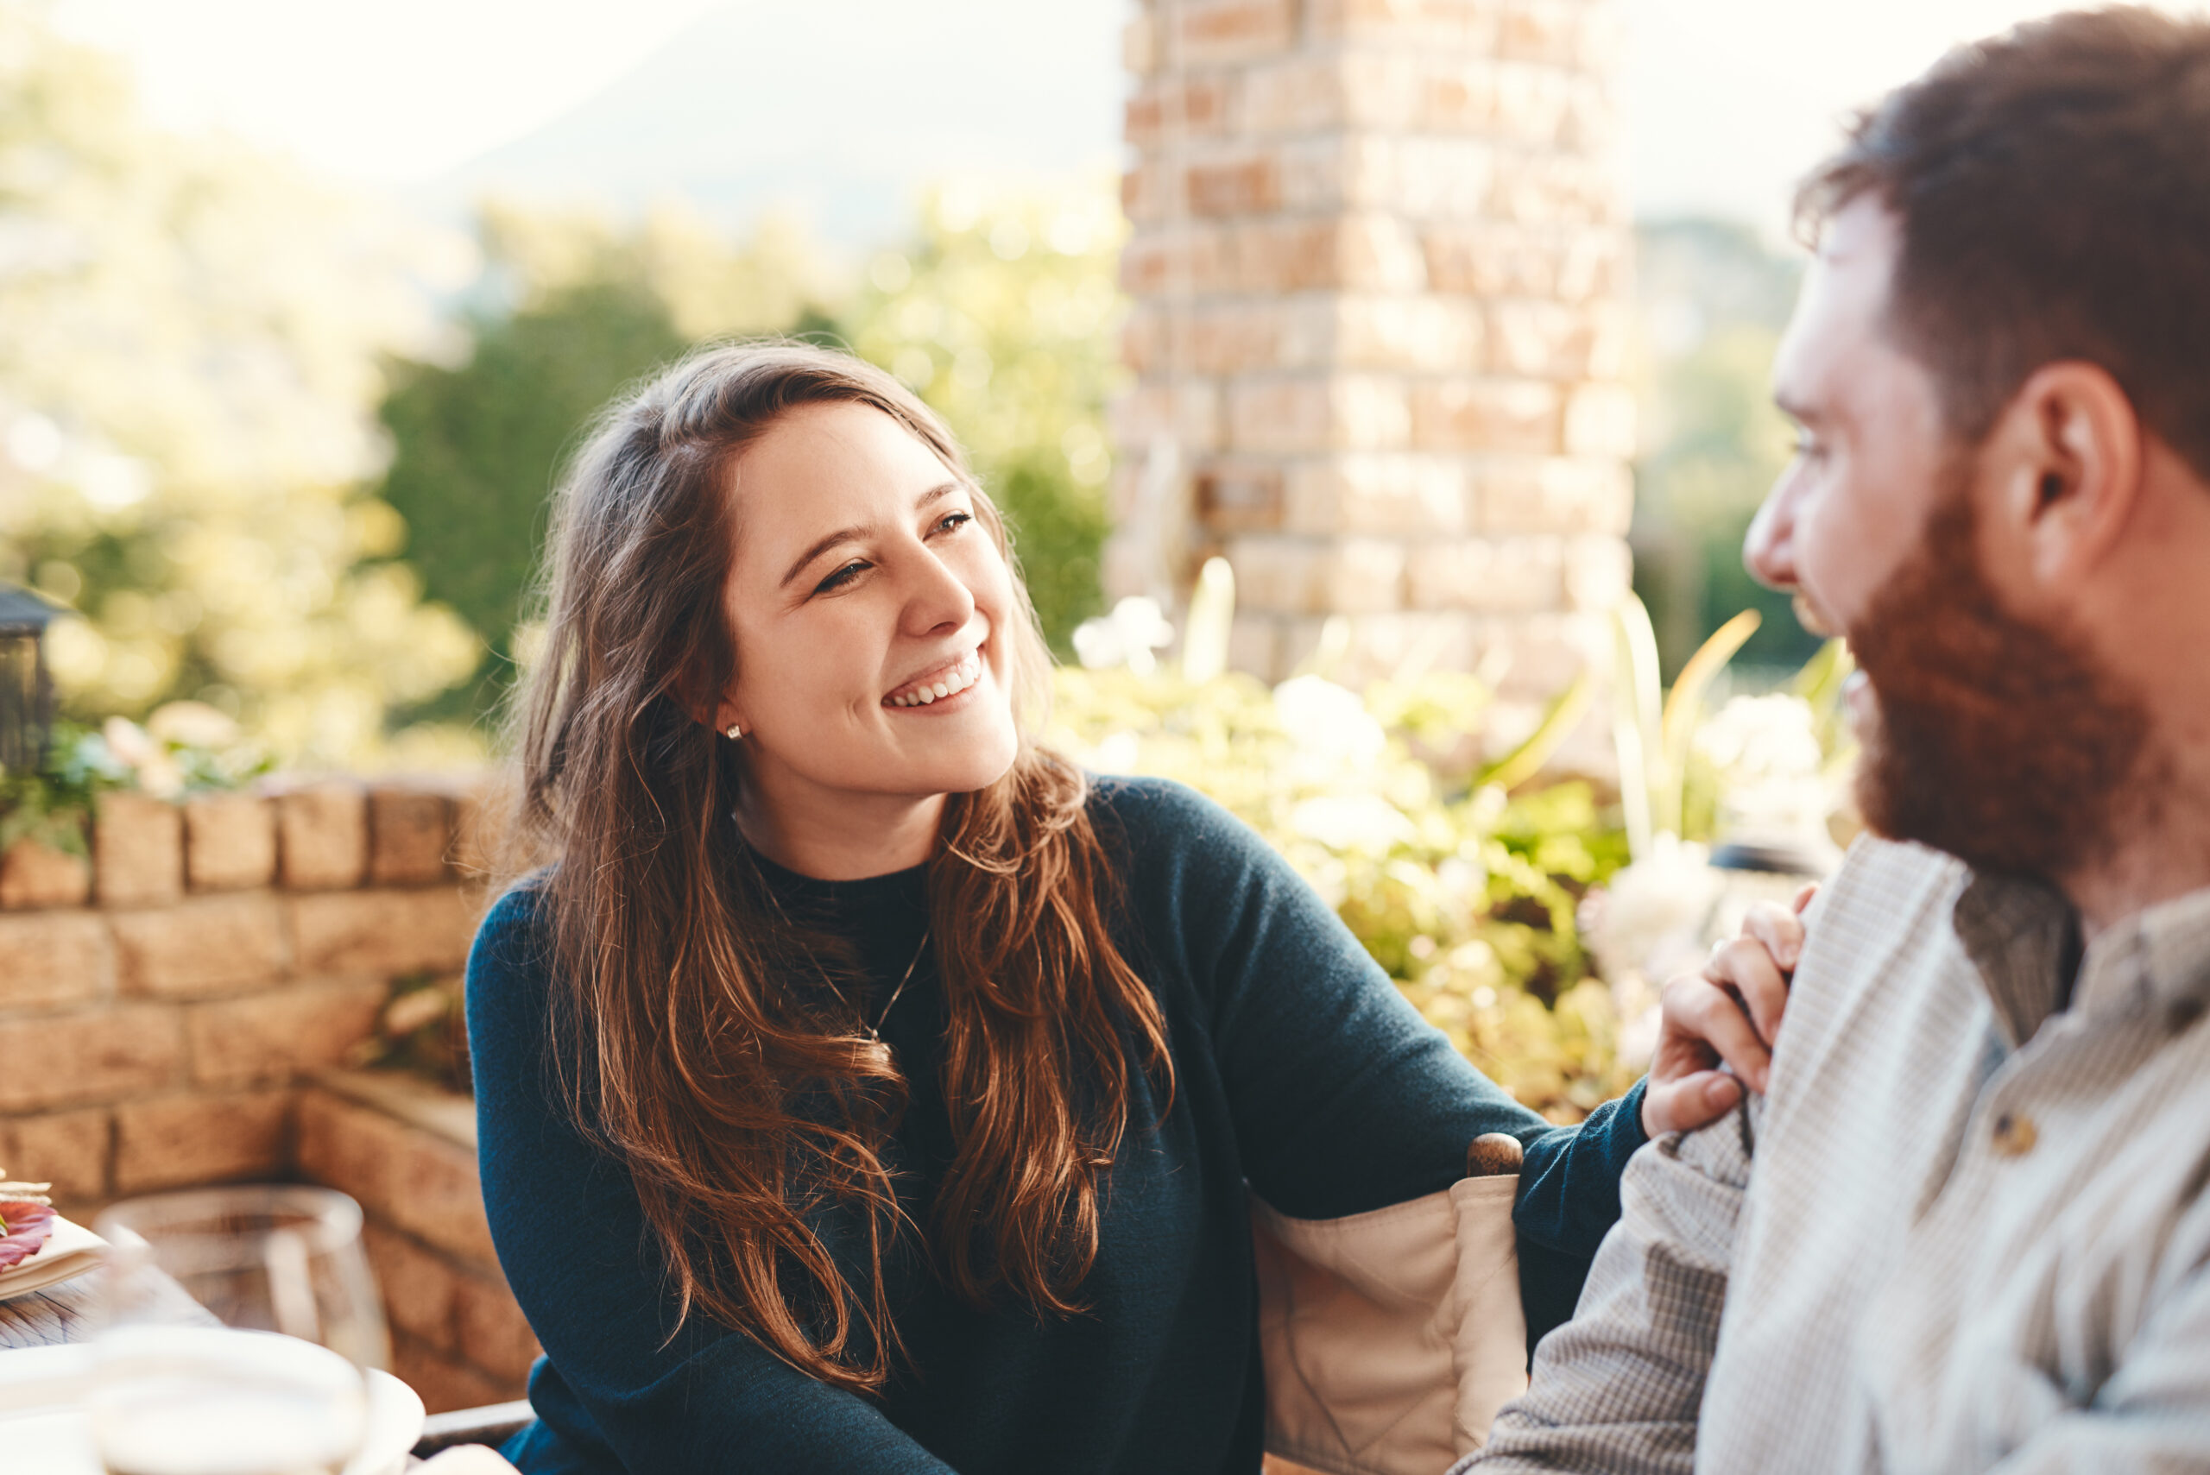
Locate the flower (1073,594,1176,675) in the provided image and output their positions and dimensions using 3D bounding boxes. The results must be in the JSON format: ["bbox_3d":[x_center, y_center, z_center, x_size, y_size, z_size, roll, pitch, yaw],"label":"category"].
[{"bbox_3d":[0.013,-0.072,2.150,0.072,0.055,0.065,0,2,0],"label":"flower"}]

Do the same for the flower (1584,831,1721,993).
[{"bbox_3d":[0.336,0.106,1.880,0.083,0.094,0.080,0,2,0],"label":"flower"}]

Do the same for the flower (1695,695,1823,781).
[{"bbox_3d":[0.420,0.001,1.970,0.082,0.055,0.078,0,2,0],"label":"flower"}]

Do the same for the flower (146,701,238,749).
[{"bbox_3d":[-0.808,-0.011,2.720,0.082,0.043,0.075,0,2,0],"label":"flower"}]

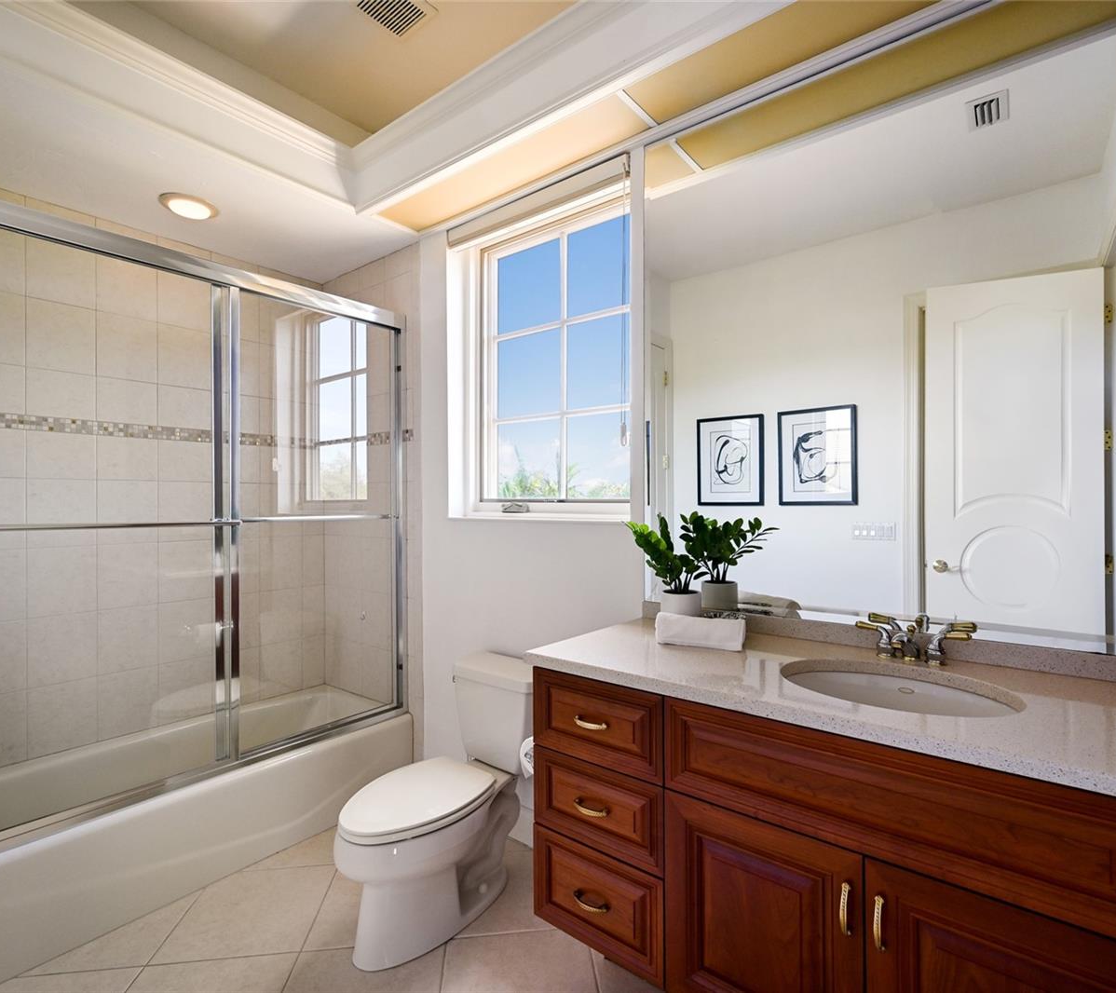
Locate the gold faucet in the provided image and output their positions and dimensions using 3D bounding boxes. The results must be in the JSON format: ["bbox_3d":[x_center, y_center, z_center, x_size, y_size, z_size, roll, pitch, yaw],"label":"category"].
[{"bbox_3d":[0.806,0.348,1.340,0.235,0.092,0.165,0,0,38],"label":"gold faucet"}]

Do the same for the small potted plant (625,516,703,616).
[{"bbox_3d":[0.338,0.233,1.683,0.250,0.337,0.225,0,0,38],"label":"small potted plant"}]

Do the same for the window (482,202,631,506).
[{"bbox_3d":[0.017,-0.544,2.405,0.905,1.168,0.075,0,0,38],"label":"window"}]

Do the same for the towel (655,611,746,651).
[{"bbox_3d":[0.389,0.363,1.586,0.216,0.078,0.110,0,0,16],"label":"towel"}]

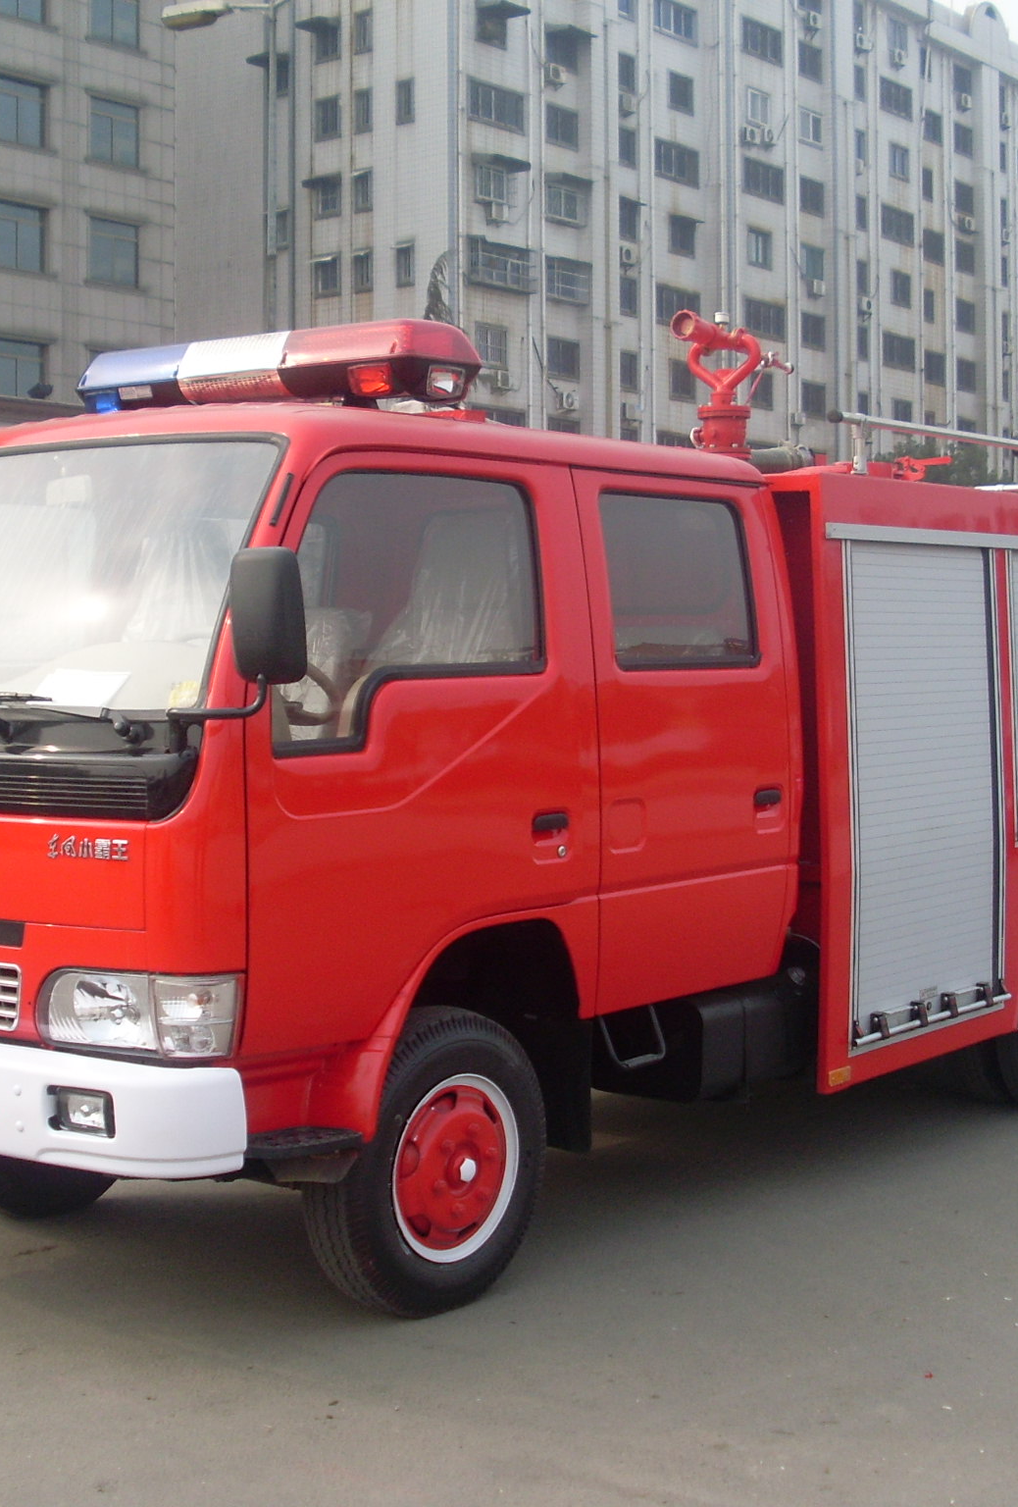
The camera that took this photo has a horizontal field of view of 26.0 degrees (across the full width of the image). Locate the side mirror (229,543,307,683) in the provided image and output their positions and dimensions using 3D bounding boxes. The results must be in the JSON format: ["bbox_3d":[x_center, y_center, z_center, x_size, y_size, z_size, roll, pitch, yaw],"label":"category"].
[{"bbox_3d":[-0.462,-0.263,4.230,0.145,0.262,0.070,2,3,21],"label":"side mirror"}]

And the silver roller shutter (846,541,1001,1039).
[{"bbox_3d":[1.264,0.104,6.684,0.080,1.460,0.990,3,4,37],"label":"silver roller shutter"}]

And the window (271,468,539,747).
[{"bbox_3d":[-0.222,-0.353,5.128,0.050,0.610,0.990,-4,0,38],"label":"window"}]

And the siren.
[{"bbox_3d":[-0.639,-1.020,5.998,1.270,0.190,0.310,2,4,38],"label":"siren"}]

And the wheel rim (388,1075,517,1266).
[{"bbox_3d":[-0.160,1.014,5.437,0.130,0.460,0.460,3,4,39],"label":"wheel rim"}]

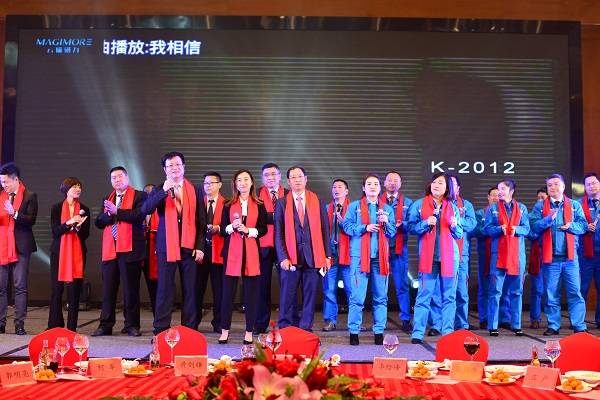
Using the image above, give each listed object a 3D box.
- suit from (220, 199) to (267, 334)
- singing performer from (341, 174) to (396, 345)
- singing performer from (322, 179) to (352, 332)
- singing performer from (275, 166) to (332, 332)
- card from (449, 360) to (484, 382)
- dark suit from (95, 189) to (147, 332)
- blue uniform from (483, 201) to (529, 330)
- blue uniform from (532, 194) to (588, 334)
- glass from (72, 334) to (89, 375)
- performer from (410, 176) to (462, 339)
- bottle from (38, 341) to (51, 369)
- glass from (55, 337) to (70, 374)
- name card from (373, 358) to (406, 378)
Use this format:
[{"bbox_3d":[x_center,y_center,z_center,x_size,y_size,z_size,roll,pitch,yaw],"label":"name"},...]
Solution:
[{"bbox_3d":[-0.541,0.645,8.200,0.470,1.290,0.340,0,-3,-3],"label":"suit"},{"bbox_3d":[0.653,0.560,7.947,0.490,1.620,0.360,1,-3,-3],"label":"singing performer"},{"bbox_3d":[0.485,0.612,9.300,0.500,1.700,0.380,0,-3,3],"label":"singing performer"},{"bbox_3d":[0.041,0.518,8.550,0.580,1.720,0.340,0,-3,-3],"label":"singing performer"},{"bbox_3d":[0.971,1.000,4.860,0.195,0.115,0.080,-1,-4,17],"label":"card"},{"bbox_3d":[-1.842,0.631,8.550,0.480,1.460,0.360,-1,-3,18],"label":"dark suit"},{"bbox_3d":[2.211,0.703,8.880,0.480,1.380,0.320,0,-3,7],"label":"blue uniform"},{"bbox_3d":[2.754,0.685,8.843,0.560,1.420,0.360,0,-3,12],"label":"blue uniform"},{"bbox_3d":[-1.291,0.911,4.900,0.090,0.230,0.090,0,-3,0],"label":"glass"},{"bbox_3d":[1.313,0.567,8.077,0.500,1.630,0.400,0,-3,6],"label":"performer"},{"bbox_3d":[-1.463,0.887,4.770,0.060,0.165,0.060,0,-3,0],"label":"bottle"},{"bbox_3d":[-1.419,0.930,4.980,0.087,0.220,0.087,0,-3,0],"label":"glass"},{"bbox_3d":[0.498,0.932,4.633,0.187,0.108,0.085,-1,-3,17],"label":"name card"}]

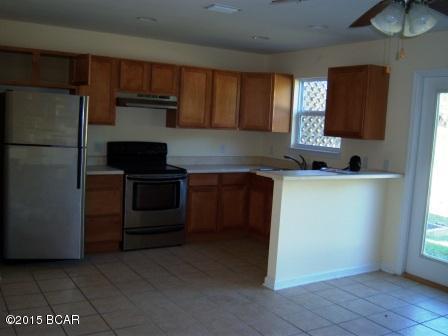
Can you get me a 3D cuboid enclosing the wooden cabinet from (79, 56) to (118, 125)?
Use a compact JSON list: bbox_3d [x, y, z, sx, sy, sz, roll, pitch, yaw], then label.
[{"bbox_3d":[-1.484,-0.877,5.292,0.445,0.754,0.325,-1,7,-31],"label":"wooden cabinet"}]

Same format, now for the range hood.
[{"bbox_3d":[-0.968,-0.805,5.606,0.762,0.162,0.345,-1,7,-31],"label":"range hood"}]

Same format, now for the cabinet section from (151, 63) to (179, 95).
[{"bbox_3d":[-0.794,-1.075,5.705,0.381,0.357,0.328,-1,7,-31],"label":"cabinet section"}]

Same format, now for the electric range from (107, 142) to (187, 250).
[{"bbox_3d":[-0.927,0.300,5.566,0.765,1.170,0.670,-1,7,-31],"label":"electric range"}]

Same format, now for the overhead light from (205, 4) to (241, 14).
[{"bbox_3d":[-0.007,-1.333,3.929,0.300,0.050,0.180,-1,7,-31],"label":"overhead light"}]

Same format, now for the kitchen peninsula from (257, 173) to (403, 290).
[{"bbox_3d":[1.006,0.559,4.642,1.480,1.045,0.380,-1,7,-31],"label":"kitchen peninsula"}]

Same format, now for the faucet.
[{"bbox_3d":[0.900,-0.054,5.803,0.260,0.210,0.100,-1,7,-31],"label":"faucet"}]

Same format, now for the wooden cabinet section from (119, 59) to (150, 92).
[{"bbox_3d":[-1.121,-1.069,5.508,0.381,0.357,0.328,-1,7,-31],"label":"wooden cabinet section"}]

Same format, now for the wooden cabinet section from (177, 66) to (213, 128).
[{"bbox_3d":[-0.444,-0.882,5.944,0.459,0.759,0.328,-1,7,-31],"label":"wooden cabinet section"}]

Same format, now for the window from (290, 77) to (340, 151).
[{"bbox_3d":[1.157,-0.664,5.790,0.100,0.910,0.915,-1,7,-31],"label":"window"}]

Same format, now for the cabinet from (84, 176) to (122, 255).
[{"bbox_3d":[-1.479,0.448,5.303,0.445,0.875,0.620,-1,7,-31],"label":"cabinet"}]

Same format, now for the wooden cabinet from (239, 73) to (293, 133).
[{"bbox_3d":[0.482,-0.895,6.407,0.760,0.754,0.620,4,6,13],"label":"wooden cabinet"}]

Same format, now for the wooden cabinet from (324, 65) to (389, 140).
[{"bbox_3d":[1.407,-0.702,5.024,0.330,0.754,0.560,-1,7,-31],"label":"wooden cabinet"}]

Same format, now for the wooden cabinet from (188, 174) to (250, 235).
[{"bbox_3d":[-0.252,0.402,6.046,0.885,0.815,0.620,-1,7,-31],"label":"wooden cabinet"}]

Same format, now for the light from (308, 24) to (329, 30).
[{"bbox_3d":[0.916,-1.349,4.479,0.180,0.040,0.180,3,6,0],"label":"light"}]

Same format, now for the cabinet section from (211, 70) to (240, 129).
[{"bbox_3d":[-0.051,-0.890,6.181,0.459,0.759,0.328,-1,7,-31],"label":"cabinet section"}]

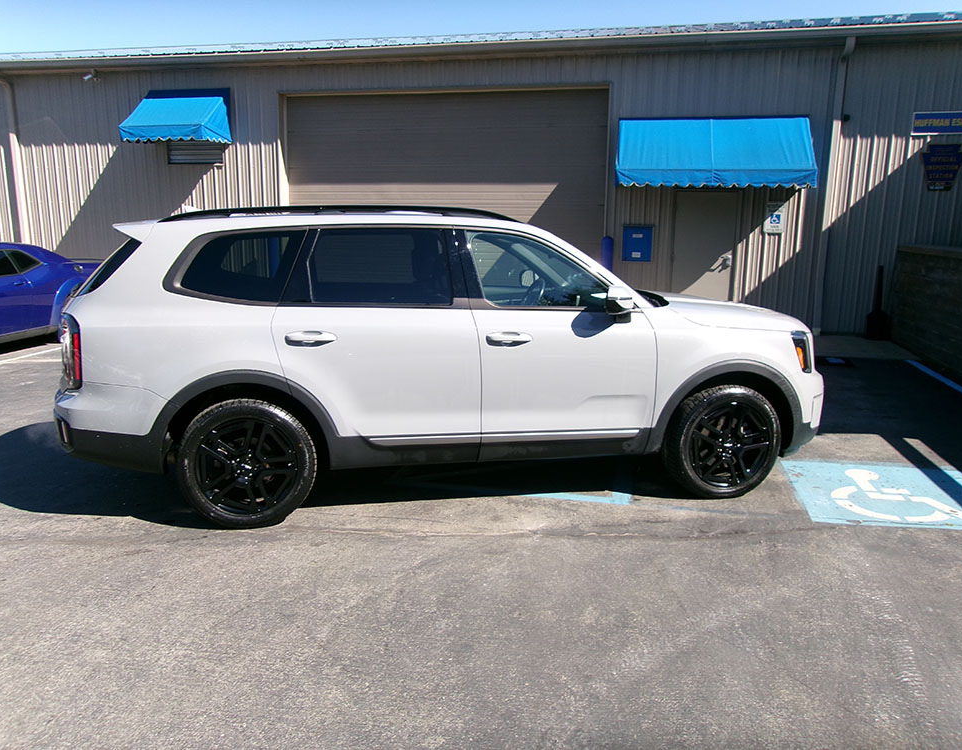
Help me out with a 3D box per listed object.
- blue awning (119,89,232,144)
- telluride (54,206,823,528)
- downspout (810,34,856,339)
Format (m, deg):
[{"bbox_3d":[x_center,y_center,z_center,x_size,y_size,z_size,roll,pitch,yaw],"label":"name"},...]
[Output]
[{"bbox_3d":[-5.099,-4.355,13.046,1.500,0.900,0.880,3,13,12],"label":"blue awning"},{"bbox_3d":[-0.150,-0.231,5.409,5.000,1.790,2.030,-1,12,-10],"label":"telluride"},{"bbox_3d":[5.127,-2.624,11.309,0.120,4.200,0.520,3,13,12],"label":"downspout"}]

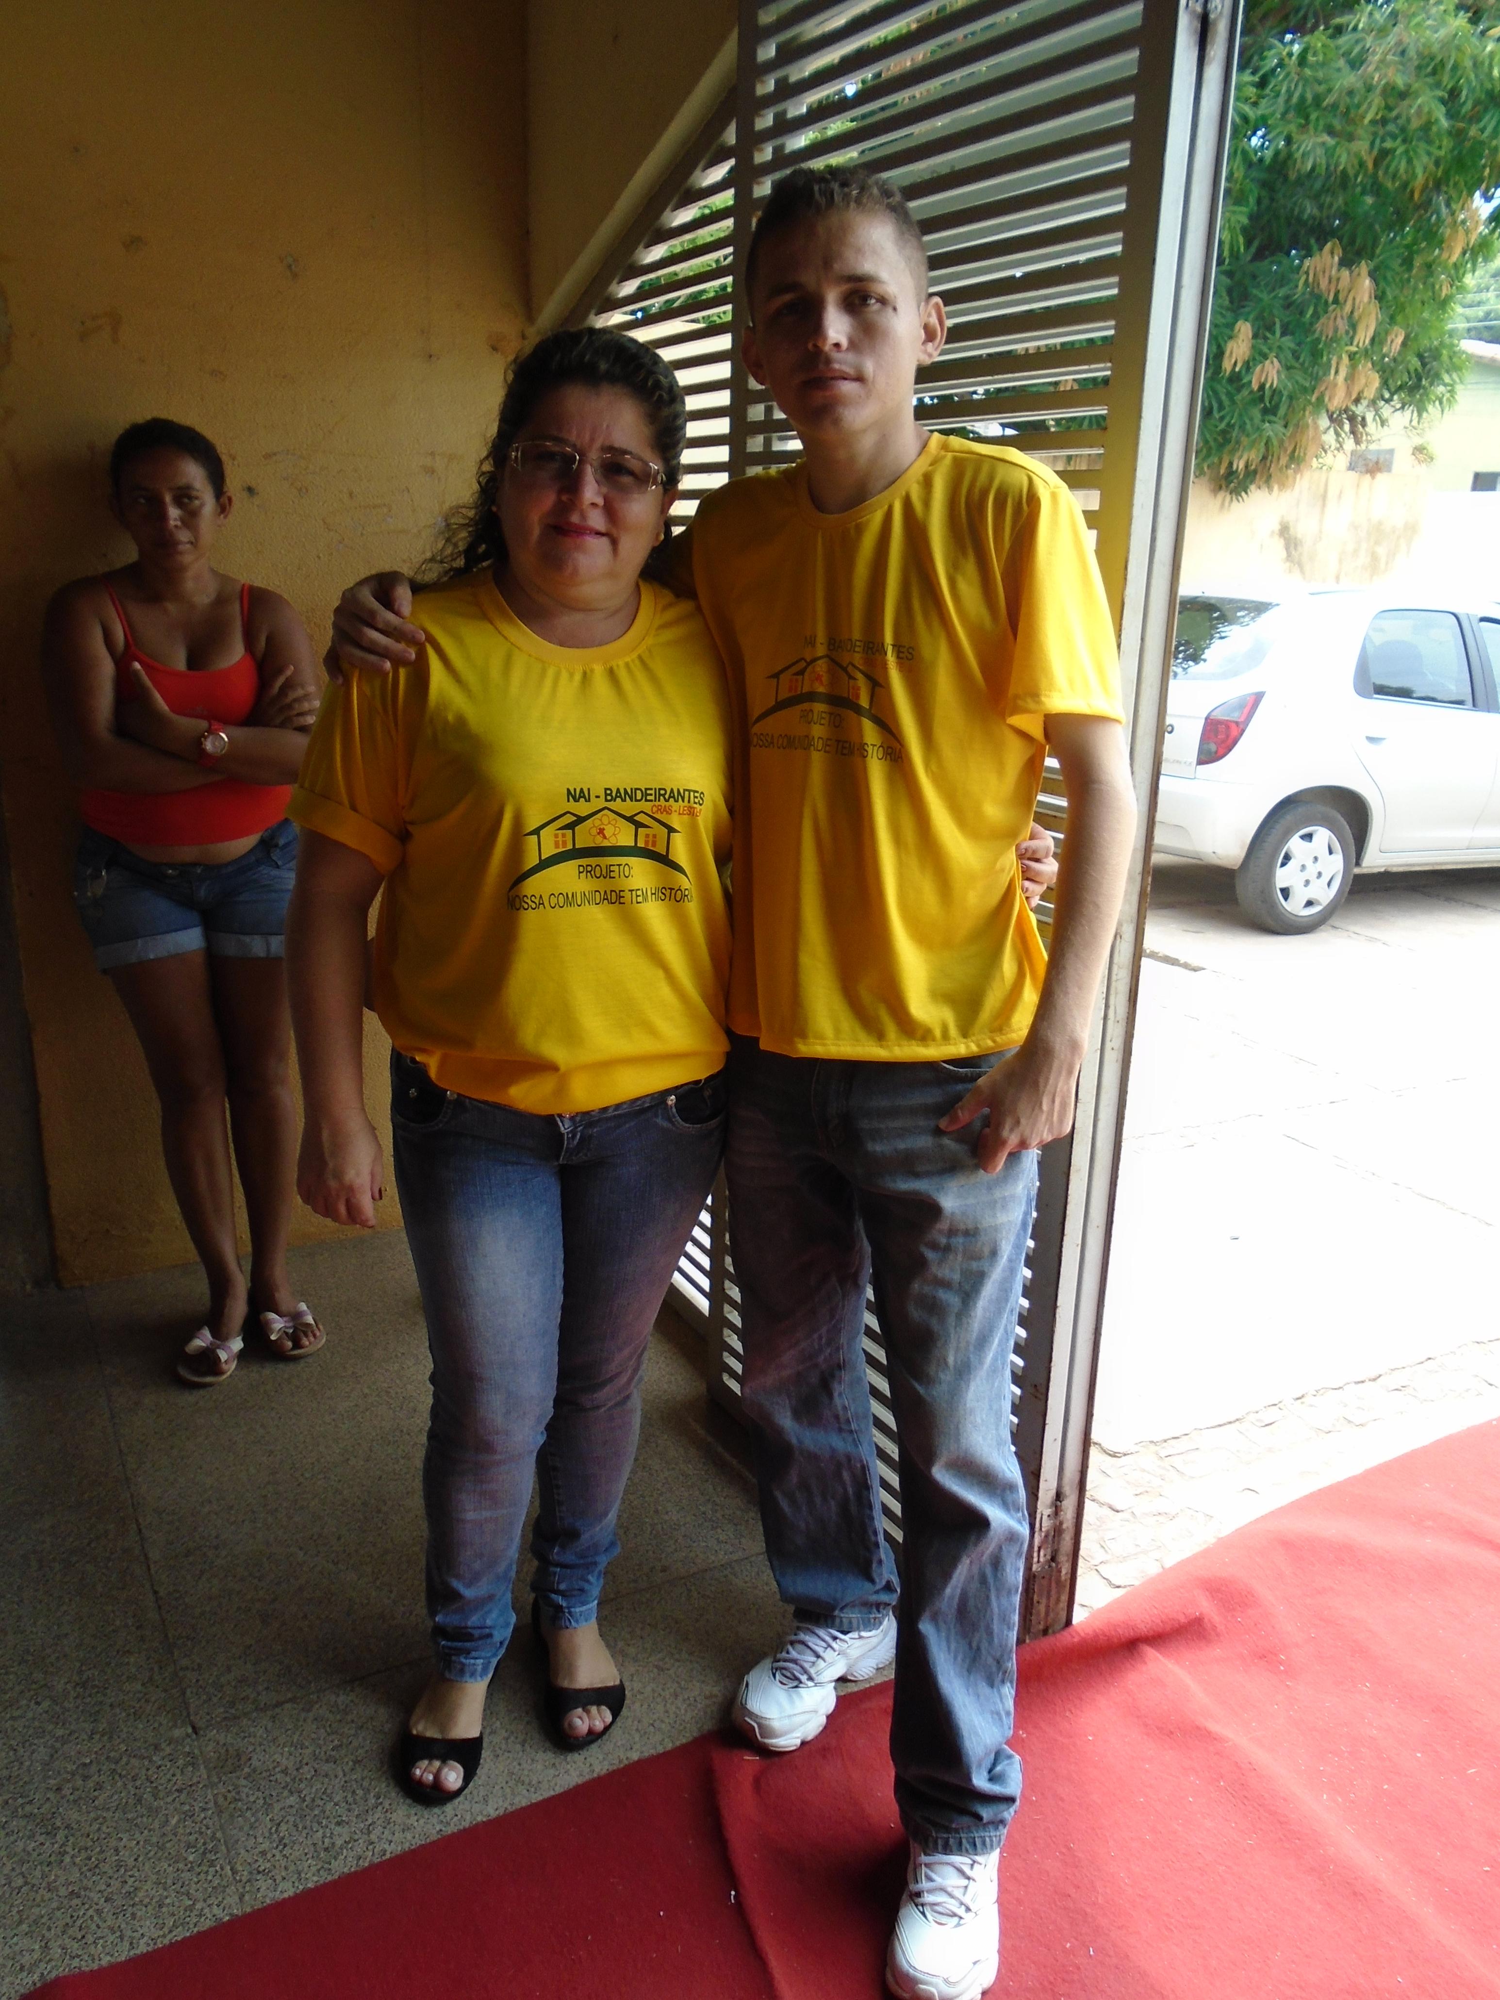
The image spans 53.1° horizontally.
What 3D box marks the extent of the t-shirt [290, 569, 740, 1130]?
[{"bbox_3d":[-0.210,-0.174,1.526,0.475,0.520,0.330,-4,18,-17],"label":"t-shirt"}]

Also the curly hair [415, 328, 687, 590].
[{"bbox_3d":[-0.191,-0.509,1.478,0.250,0.280,0.230,0,17,-6],"label":"curly hair"}]

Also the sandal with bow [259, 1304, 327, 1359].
[{"bbox_3d":[-0.834,0.563,2.715,0.100,0.065,0.240,-6,18,-24],"label":"sandal with bow"}]

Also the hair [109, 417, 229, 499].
[{"bbox_3d":[-0.932,-0.859,2.433,0.180,0.160,0.190,-4,18,-18],"label":"hair"}]

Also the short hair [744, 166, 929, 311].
[{"bbox_3d":[0.076,-0.659,1.341,0.165,0.155,0.190,4,17,7],"label":"short hair"}]

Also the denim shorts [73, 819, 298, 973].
[{"bbox_3d":[-0.950,-0.186,2.573,0.390,0.250,0.270,-5,18,-20],"label":"denim shorts"}]

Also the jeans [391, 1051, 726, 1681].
[{"bbox_3d":[-0.216,0.414,1.741,0.370,0.810,0.310,-3,17,-14],"label":"jeans"}]

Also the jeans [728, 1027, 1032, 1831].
[{"bbox_3d":[0.138,0.433,1.675,0.345,0.890,0.390,5,17,12],"label":"jeans"}]

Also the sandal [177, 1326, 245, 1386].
[{"bbox_3d":[-0.928,0.584,2.638,0.100,0.065,0.240,2,17,0],"label":"sandal"}]

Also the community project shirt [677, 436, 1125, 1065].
[{"bbox_3d":[0.119,-0.247,1.470,0.450,0.590,0.280,6,17,14],"label":"community project shirt"}]

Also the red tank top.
[{"bbox_3d":[-0.937,-0.479,2.506,0.345,0.420,0.240,-5,18,-20],"label":"red tank top"}]

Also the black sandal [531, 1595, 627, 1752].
[{"bbox_3d":[-0.225,0.828,1.886,0.098,0.075,0.245,-3,17,-13],"label":"black sandal"}]

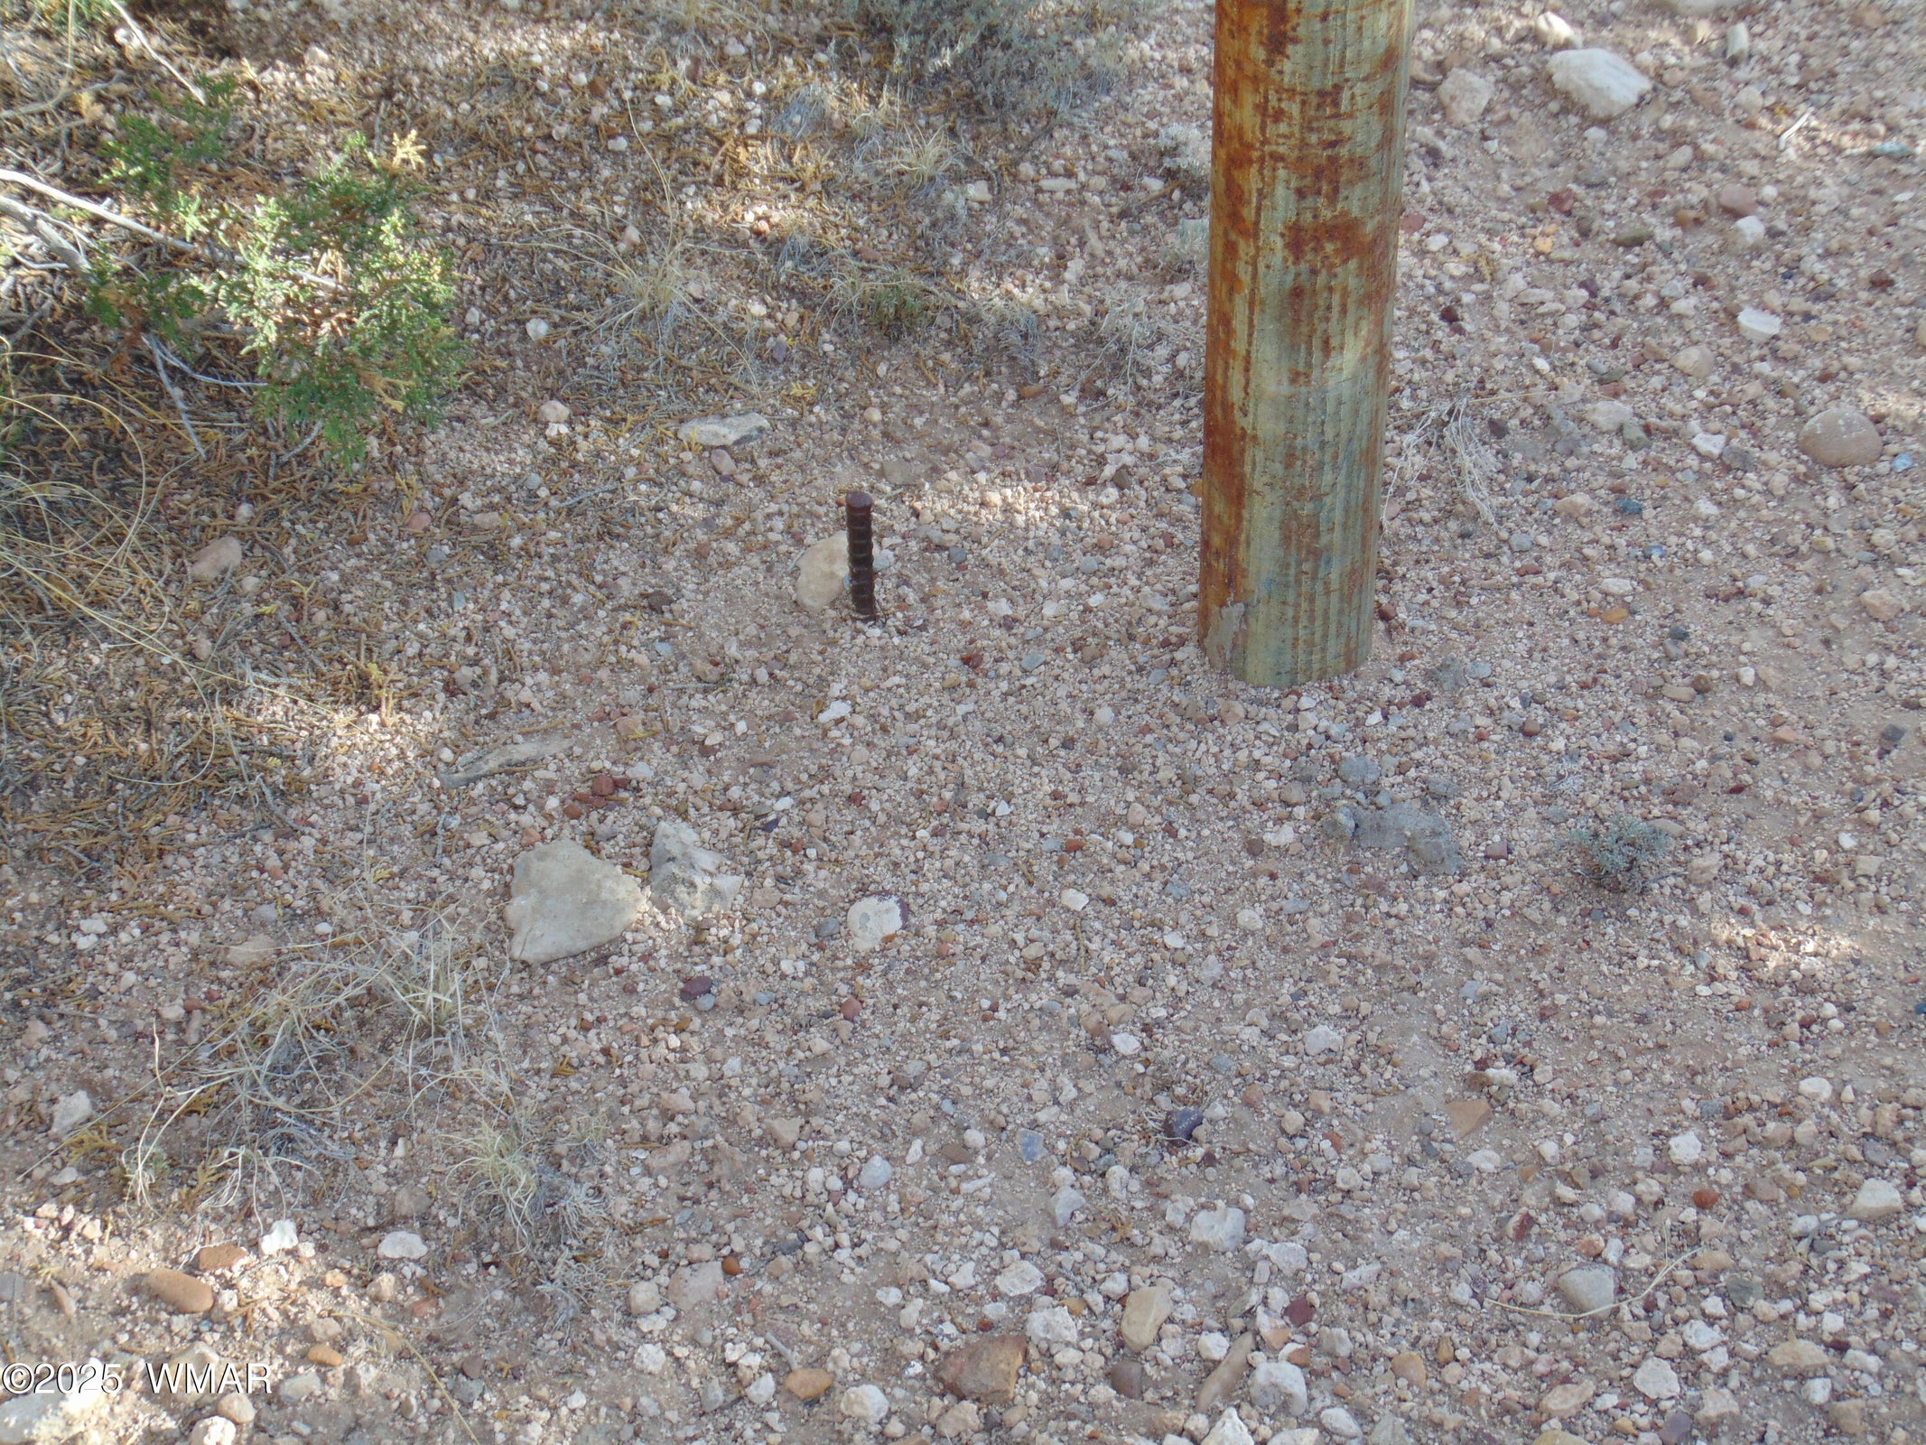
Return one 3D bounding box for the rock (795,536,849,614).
[{"bbox_3d":[-0.092,-0.101,2.577,0.036,0.018,0.067,22,46,25],"label":"rock"}]

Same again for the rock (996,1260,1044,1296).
[{"bbox_3d":[0.030,0.291,2.071,0.025,0.014,0.024,-2,40,0],"label":"rock"}]

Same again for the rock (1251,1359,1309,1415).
[{"bbox_3d":[0.161,0.337,2.005,0.030,0.019,0.035,-2,40,0],"label":"rock"}]

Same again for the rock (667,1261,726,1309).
[{"bbox_3d":[-0.143,0.301,2.120,0.029,0.012,0.025,-3,41,-1],"label":"rock"}]

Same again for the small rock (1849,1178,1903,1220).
[{"bbox_3d":[0.500,0.262,2.172,0.031,0.017,0.025,-1,45,1],"label":"small rock"}]

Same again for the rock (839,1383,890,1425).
[{"bbox_3d":[-0.052,0.359,2.083,0.026,0.016,0.023,-1,45,1],"label":"rock"}]

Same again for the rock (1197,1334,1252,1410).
[{"bbox_3d":[0.139,0.340,2.069,0.012,0.011,0.054,24,47,26],"label":"rock"}]

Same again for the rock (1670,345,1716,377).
[{"bbox_3d":[0.505,-0.250,2.732,0.031,0.019,0.031,-2,40,0],"label":"rock"}]

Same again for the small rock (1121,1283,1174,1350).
[{"bbox_3d":[0.096,0.319,2.123,0.022,0.016,0.044,18,48,19],"label":"small rock"}]

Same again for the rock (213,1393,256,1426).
[{"bbox_3d":[-0.370,0.349,2.011,0.020,0.015,0.017,-2,40,0],"label":"rock"}]

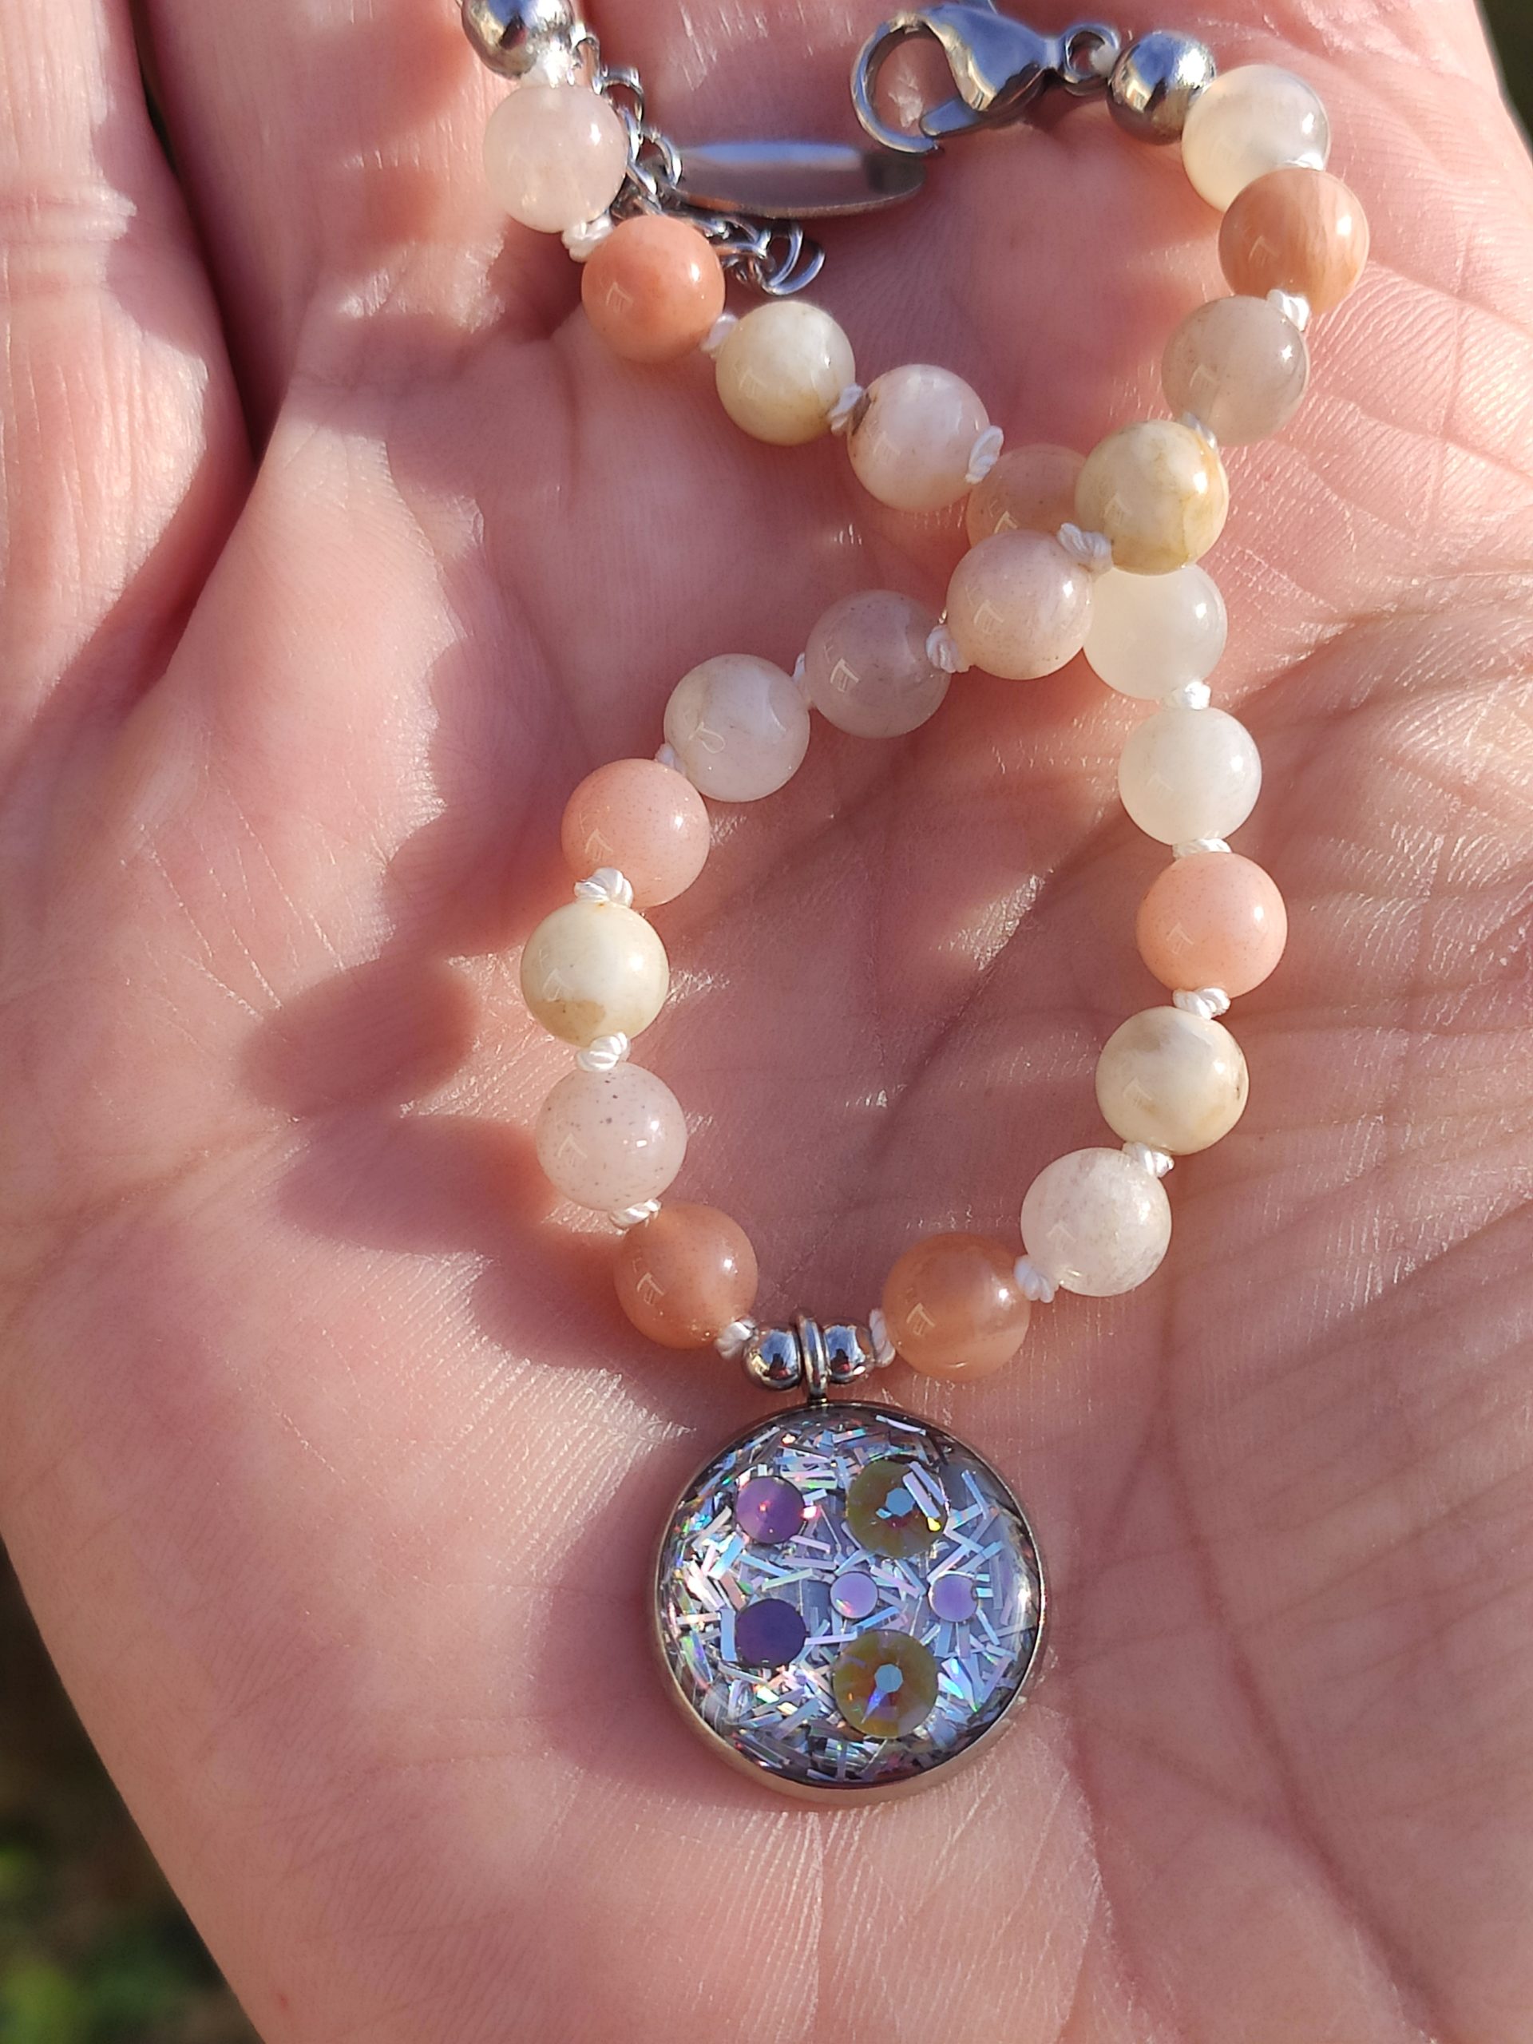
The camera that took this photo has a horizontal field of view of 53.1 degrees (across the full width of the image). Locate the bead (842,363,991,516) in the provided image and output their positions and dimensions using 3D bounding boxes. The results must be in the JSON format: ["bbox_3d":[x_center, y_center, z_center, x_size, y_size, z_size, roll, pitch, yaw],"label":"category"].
[{"bbox_3d":[0.009,-0.033,0.086,0.008,0.008,0.008,0,60,0],"label":"bead"}]

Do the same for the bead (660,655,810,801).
[{"bbox_3d":[-0.002,-0.016,0.084,0.008,0.008,0.008,0,60,0],"label":"bead"}]

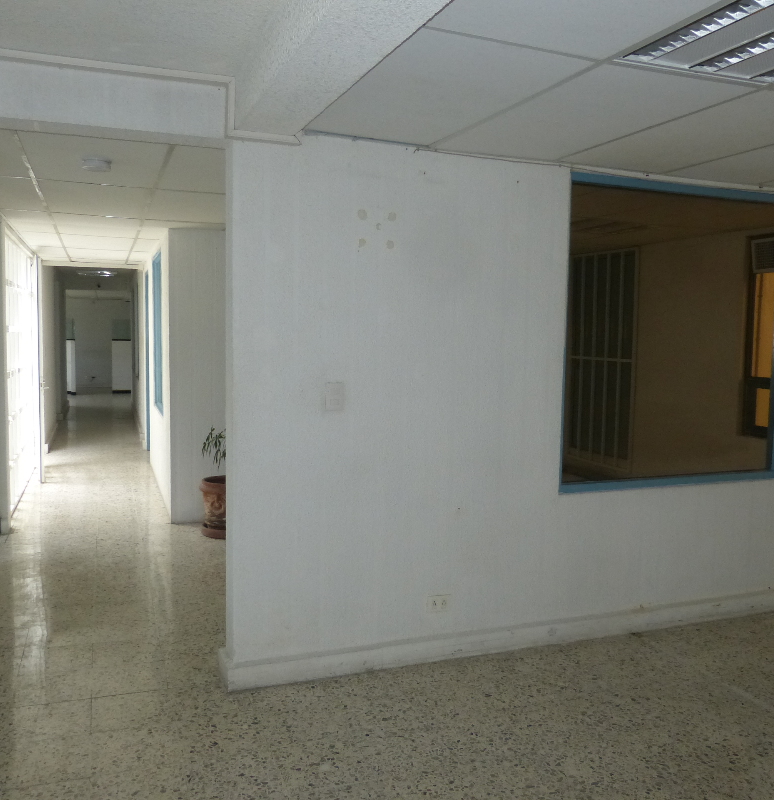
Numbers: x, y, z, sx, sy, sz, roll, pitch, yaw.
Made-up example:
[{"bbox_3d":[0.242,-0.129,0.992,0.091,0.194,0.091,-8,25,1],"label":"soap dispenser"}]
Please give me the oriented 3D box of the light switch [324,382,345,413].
[{"bbox_3d":[-0.217,-0.011,3.253,0.078,0.120,0.012,-1,5,-20],"label":"light switch"}]

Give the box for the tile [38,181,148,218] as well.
[{"bbox_3d":[-1.820,-1.260,4.859,0.612,0.020,1.280,-1,5,-20],"label":"tile"}]

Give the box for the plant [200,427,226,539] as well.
[{"bbox_3d":[-1.167,0.556,5.639,0.420,0.840,0.420,-1,5,-20],"label":"plant"}]

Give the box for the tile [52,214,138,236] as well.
[{"bbox_3d":[-2.277,-1.378,6.092,0.615,0.020,1.270,-1,5,-20],"label":"tile"}]

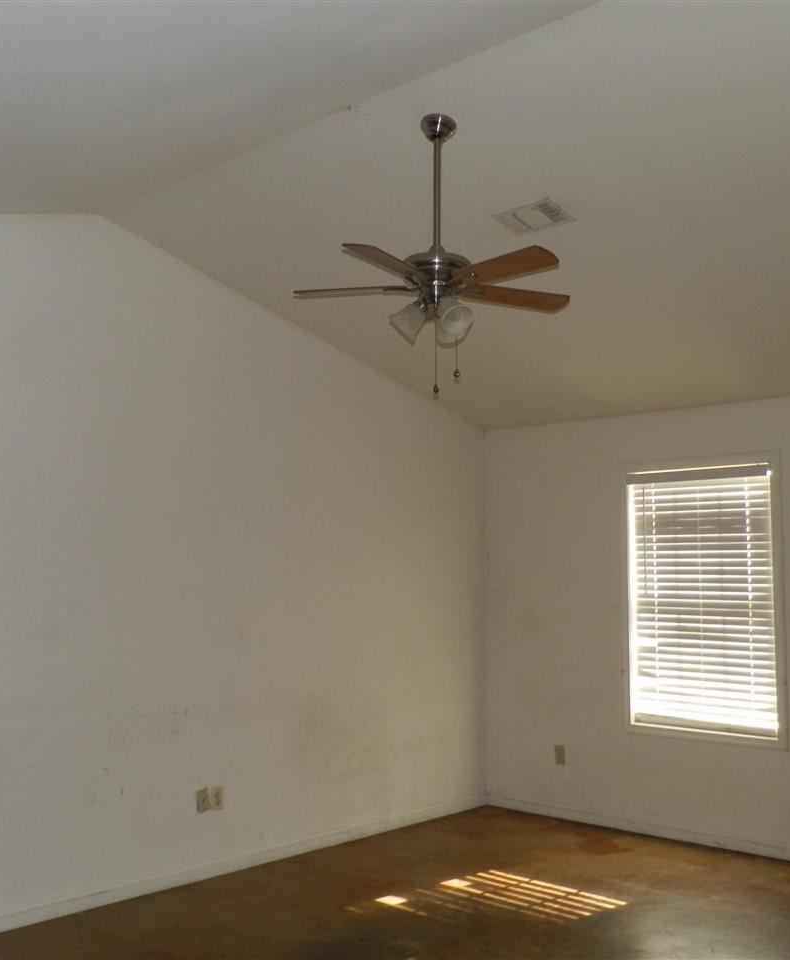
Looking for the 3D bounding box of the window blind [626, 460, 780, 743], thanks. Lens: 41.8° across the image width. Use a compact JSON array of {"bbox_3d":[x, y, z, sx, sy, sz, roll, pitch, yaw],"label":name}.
[{"bbox_3d":[1.720,0.672,5.870,0.860,1.465,0.060,-5,-7,42],"label":"window blind"}]

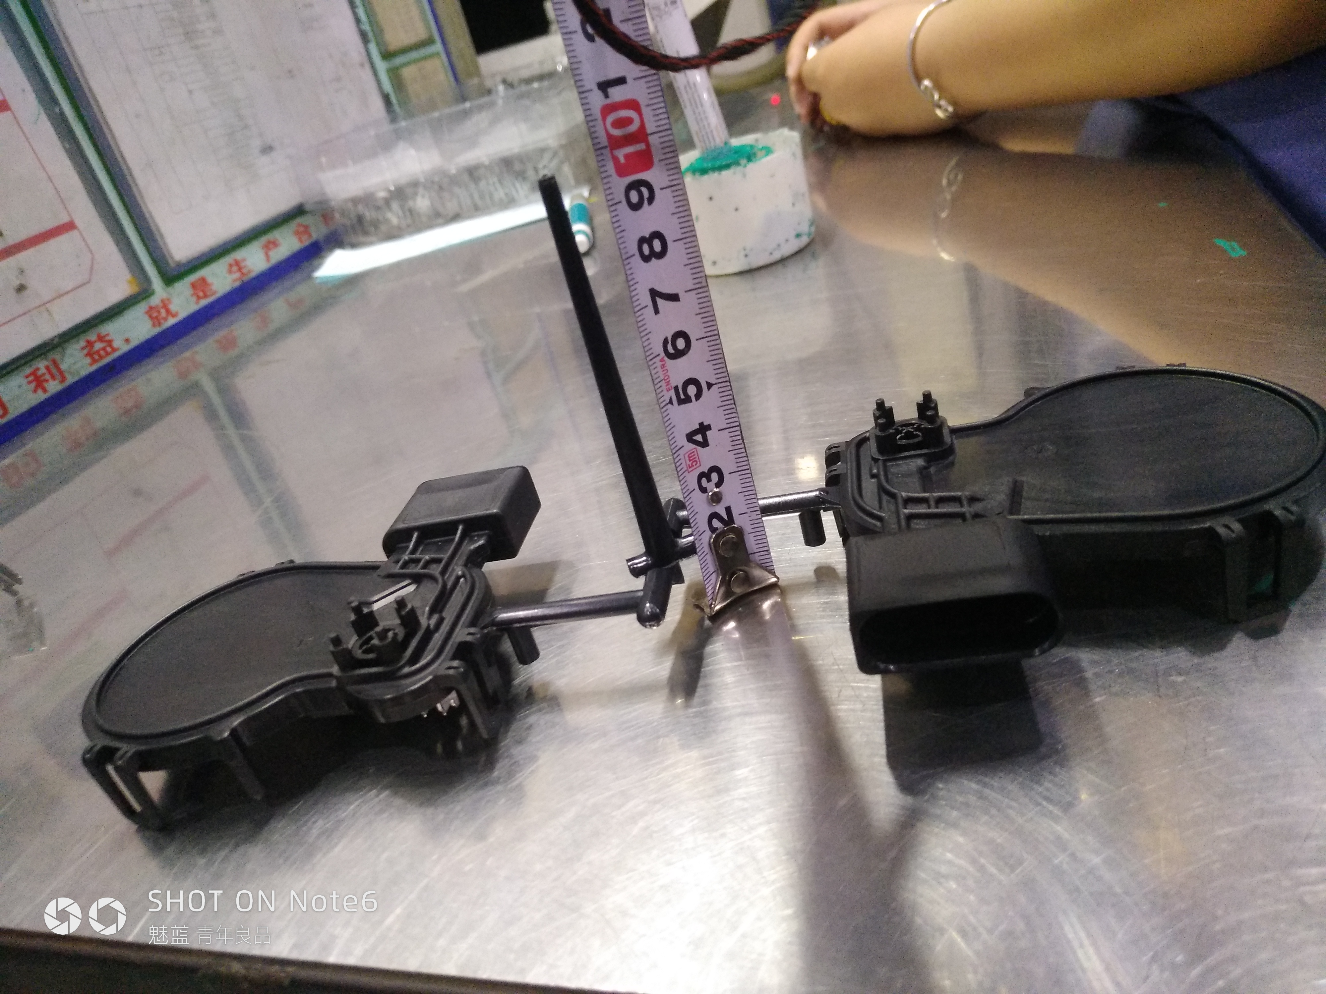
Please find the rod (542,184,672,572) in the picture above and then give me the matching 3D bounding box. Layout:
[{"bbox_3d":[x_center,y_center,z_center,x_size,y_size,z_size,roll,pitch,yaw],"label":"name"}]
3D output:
[{"bbox_3d":[-0.011,-0.023,0.193,0.006,0.085,0.006,-16,23,-1],"label":"rod"}]

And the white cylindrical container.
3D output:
[{"bbox_3d":[0.033,-0.149,0.465,0.076,0.047,0.076,-14,26,7],"label":"white cylindrical container"}]

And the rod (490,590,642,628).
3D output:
[{"bbox_3d":[-0.022,0.025,0.202,0.037,0.005,0.005,-8,27,18],"label":"rod"}]

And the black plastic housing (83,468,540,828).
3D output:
[{"bbox_3d":[-0.081,0.028,0.226,0.104,0.029,0.100,-12,26,10],"label":"black plastic housing"}]

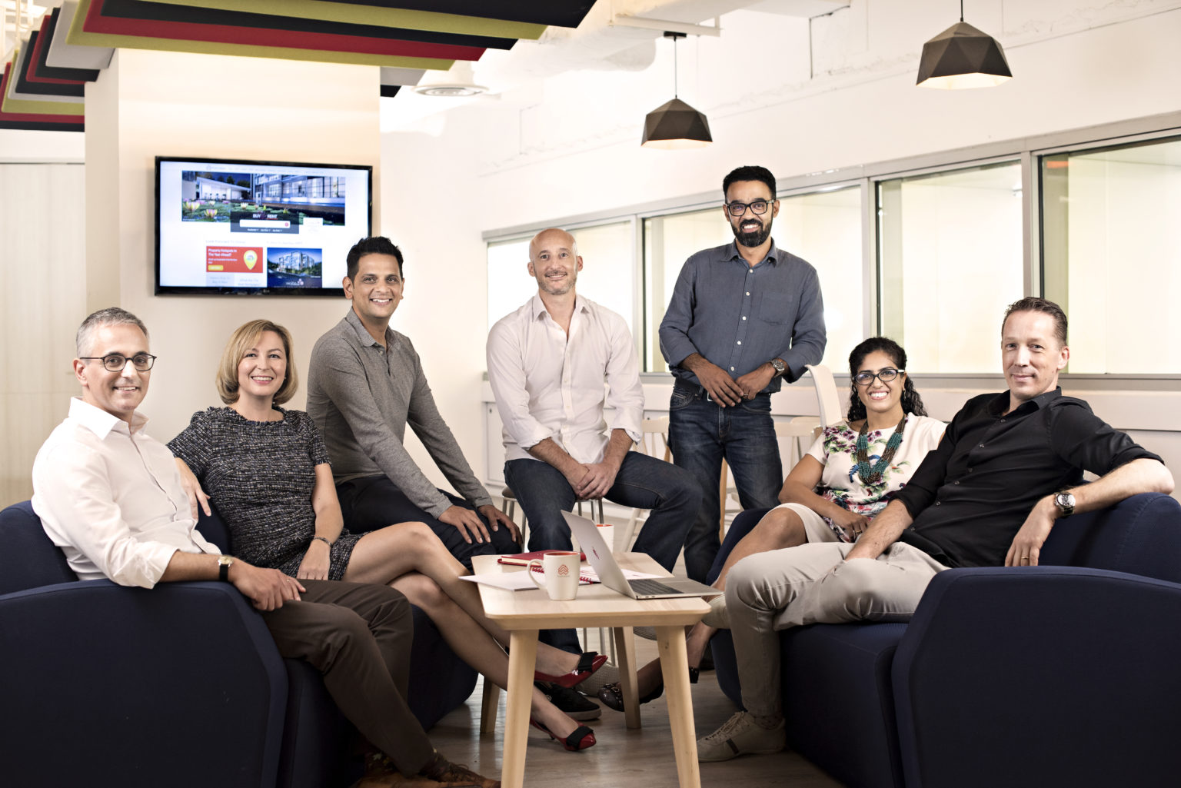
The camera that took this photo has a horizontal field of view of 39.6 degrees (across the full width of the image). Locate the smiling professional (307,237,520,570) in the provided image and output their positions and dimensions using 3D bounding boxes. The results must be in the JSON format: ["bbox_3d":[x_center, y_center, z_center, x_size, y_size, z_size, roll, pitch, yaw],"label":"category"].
[{"bbox_3d":[-0.477,0.241,4.923,0.544,1.419,0.806,-2,2,-42],"label":"smiling professional"}]

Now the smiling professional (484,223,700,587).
[{"bbox_3d":[0.001,0.195,5.332,0.662,1.486,0.660,-1,1,-5],"label":"smiling professional"}]

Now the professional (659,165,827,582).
[{"bbox_3d":[0.500,0.089,5.377,0.544,1.685,0.418,0,1,8],"label":"professional"}]

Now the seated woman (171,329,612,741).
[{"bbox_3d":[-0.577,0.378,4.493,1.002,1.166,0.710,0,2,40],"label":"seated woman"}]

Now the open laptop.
[{"bbox_3d":[0.117,0.372,3.872,0.308,0.187,0.272,-1,1,-17],"label":"open laptop"}]

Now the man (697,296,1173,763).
[{"bbox_3d":[0.843,0.356,4.221,0.942,1.192,1.083,-1,1,-35],"label":"man"}]

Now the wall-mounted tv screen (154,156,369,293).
[{"bbox_3d":[-1.517,-0.768,7.671,1.040,0.625,0.060,-1,1,-29],"label":"wall-mounted tv screen"}]

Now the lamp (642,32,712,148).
[{"bbox_3d":[0.442,-1.557,8.400,0.362,0.575,0.362,-1,1,0],"label":"lamp"}]

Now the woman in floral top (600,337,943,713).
[{"bbox_3d":[0.596,0.385,4.946,0.850,1.110,0.784,-2,2,-42],"label":"woman in floral top"}]

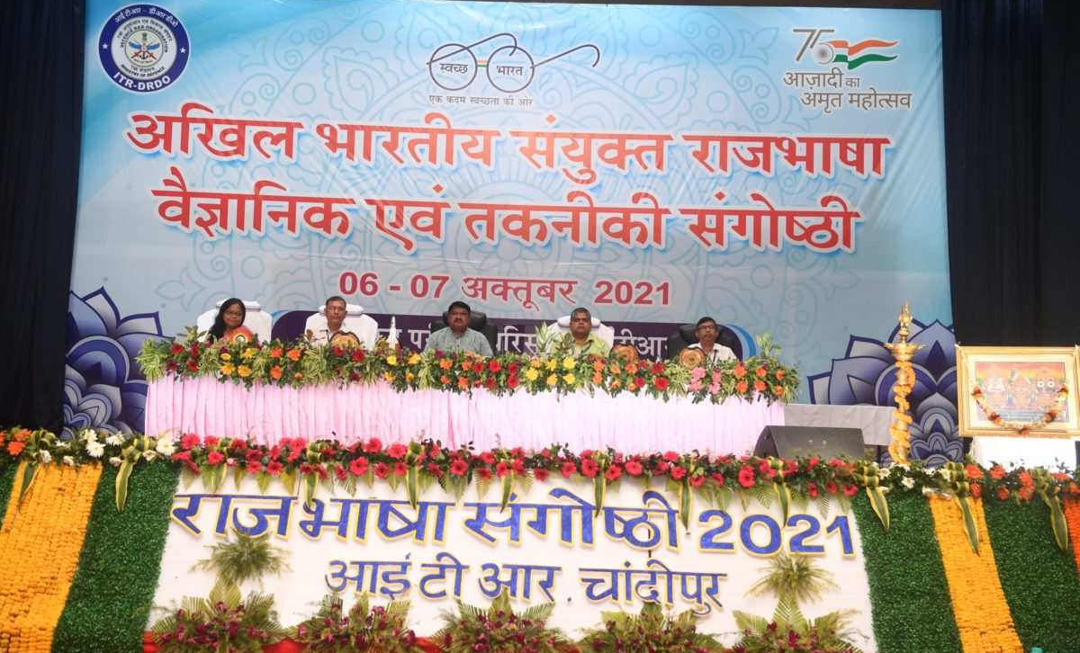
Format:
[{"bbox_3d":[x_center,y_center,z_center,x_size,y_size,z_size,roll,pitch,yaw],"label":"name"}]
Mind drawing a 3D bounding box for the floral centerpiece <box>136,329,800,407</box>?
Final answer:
[{"bbox_3d":[-0.529,0.316,8.768,4.850,0.440,0.360,2,-6,0],"label":"floral centerpiece"}]

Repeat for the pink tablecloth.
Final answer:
[{"bbox_3d":[-0.549,0.678,9.100,4.680,0.740,0.650,2,-6,0],"label":"pink tablecloth"}]

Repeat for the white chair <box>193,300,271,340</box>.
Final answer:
[{"bbox_3d":[-2.564,0.384,9.760,0.660,1.250,0.720,2,-6,0],"label":"white chair"}]

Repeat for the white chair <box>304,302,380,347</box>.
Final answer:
[{"bbox_3d":[-1.673,0.414,9.759,0.660,1.250,0.720,2,-6,0],"label":"white chair"}]

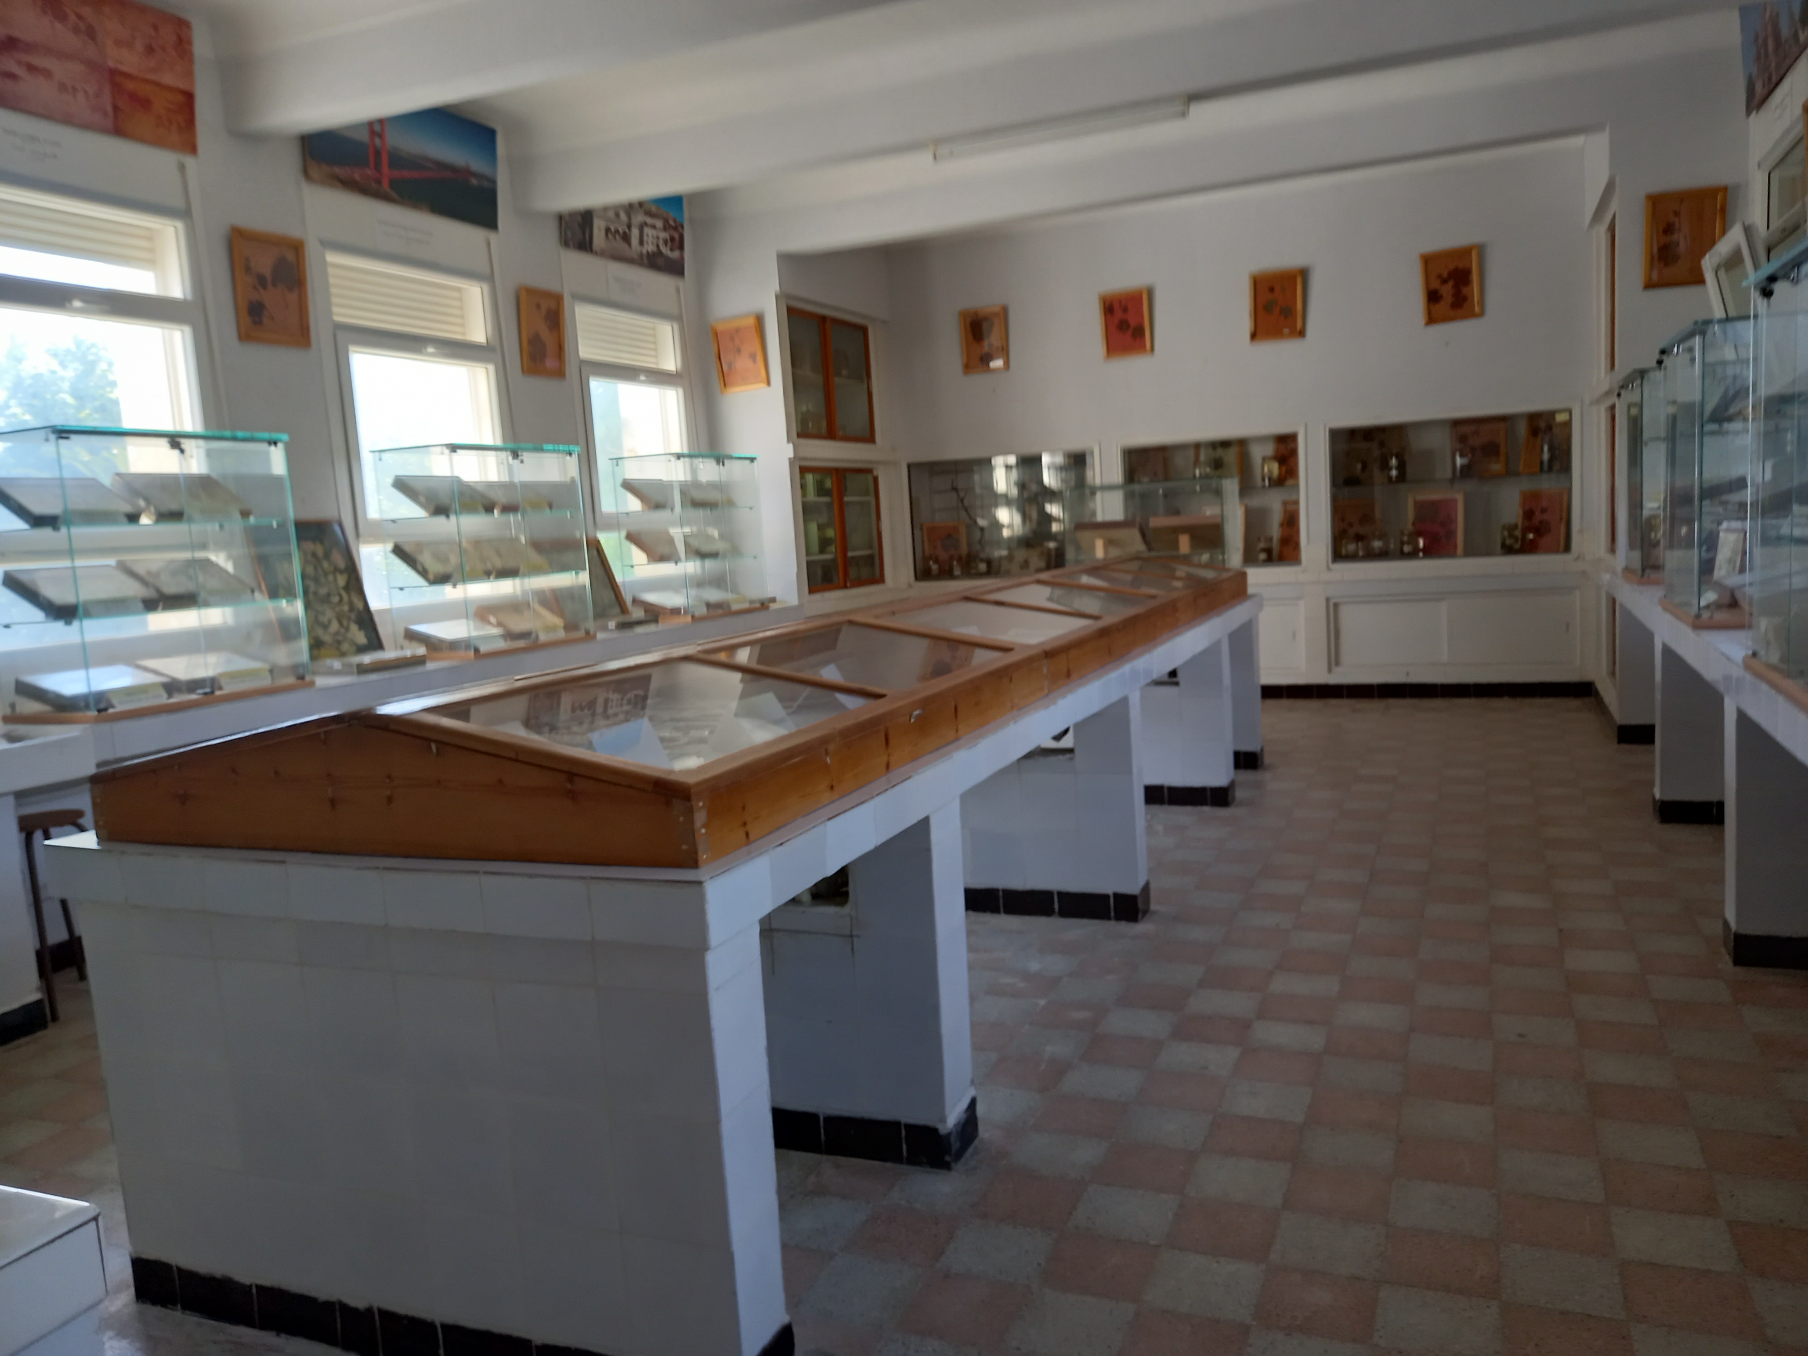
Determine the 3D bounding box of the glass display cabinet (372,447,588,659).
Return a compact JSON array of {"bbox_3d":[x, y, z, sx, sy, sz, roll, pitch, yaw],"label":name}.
[{"bbox_3d":[-2.113,-0.648,6.675,0.500,1.020,0.960,-1,7,24],"label":"glass display cabinet"}]

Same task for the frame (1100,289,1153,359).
[{"bbox_3d":[1.616,-2.561,9.474,0.359,0.469,0.035,-3,9,24],"label":"frame"}]

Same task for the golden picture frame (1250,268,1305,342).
[{"bbox_3d":[2.587,-2.574,9.047,0.363,0.462,0.035,0,10,24],"label":"golden picture frame"}]

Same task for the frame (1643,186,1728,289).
[{"bbox_3d":[3.953,-2.223,6.607,0.357,0.467,0.035,-1,7,24],"label":"frame"}]

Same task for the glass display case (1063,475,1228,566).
[{"bbox_3d":[1.339,-0.723,7.005,0.840,0.620,0.460,-1,7,24],"label":"glass display case"}]

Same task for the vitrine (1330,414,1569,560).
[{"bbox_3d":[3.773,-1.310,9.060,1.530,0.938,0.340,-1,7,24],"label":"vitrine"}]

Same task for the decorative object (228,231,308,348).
[{"bbox_3d":[-2.714,-1.670,5.619,0.035,0.469,0.372,3,9,23],"label":"decorative object"}]

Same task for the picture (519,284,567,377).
[{"bbox_3d":[-2.001,-1.912,7.251,0.035,0.473,0.371,3,9,23],"label":"picture"}]

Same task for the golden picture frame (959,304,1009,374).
[{"bbox_3d":[0.622,-2.603,10.065,0.376,0.477,0.035,-1,7,24],"label":"golden picture frame"}]

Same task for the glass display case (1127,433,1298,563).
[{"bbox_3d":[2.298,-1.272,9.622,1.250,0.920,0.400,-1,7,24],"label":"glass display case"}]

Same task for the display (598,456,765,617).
[{"bbox_3d":[-1.310,-0.872,8.130,0.475,0.985,0.940,-1,7,24],"label":"display"}]

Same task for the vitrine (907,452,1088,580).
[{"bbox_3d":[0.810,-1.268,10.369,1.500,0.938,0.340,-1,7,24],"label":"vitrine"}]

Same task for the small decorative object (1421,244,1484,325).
[{"bbox_3d":[3.610,-2.583,8.600,0.358,0.461,0.035,-4,9,24],"label":"small decorative object"}]

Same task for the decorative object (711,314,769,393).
[{"bbox_3d":[-1.105,-2.186,8.835,0.372,0.480,0.035,-7,5,24],"label":"decorative object"}]

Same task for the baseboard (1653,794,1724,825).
[{"bbox_3d":[3.279,0.543,5.392,0.300,0.095,0.160,-1,7,24],"label":"baseboard"}]

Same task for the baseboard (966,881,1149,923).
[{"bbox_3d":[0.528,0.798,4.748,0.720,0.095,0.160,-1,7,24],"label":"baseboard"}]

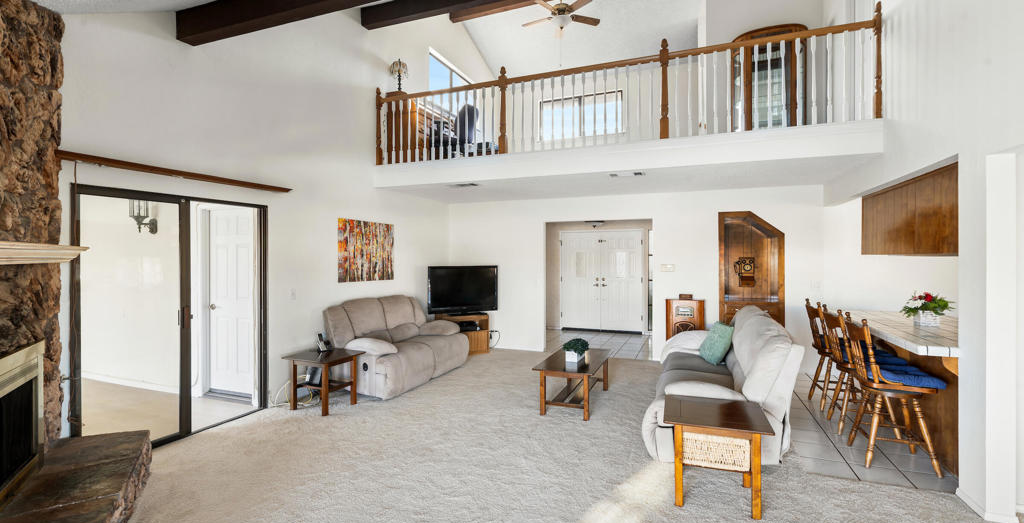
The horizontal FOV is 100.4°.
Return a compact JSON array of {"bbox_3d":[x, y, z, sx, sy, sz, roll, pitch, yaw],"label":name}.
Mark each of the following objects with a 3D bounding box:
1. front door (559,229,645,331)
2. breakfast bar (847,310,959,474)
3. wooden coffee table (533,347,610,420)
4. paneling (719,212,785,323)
[{"bbox_3d":[1.775,0.391,8.548,1.660,2.060,0.100,0,0,22],"label":"front door"},{"bbox_3d":[3.405,1.015,3.619,0.780,0.915,2.130,0,0,22],"label":"breakfast bar"},{"bbox_3d":[0.667,1.240,4.455,0.571,0.428,1.082,0,0,22],"label":"wooden coffee table"},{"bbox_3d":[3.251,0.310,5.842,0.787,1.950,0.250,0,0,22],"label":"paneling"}]

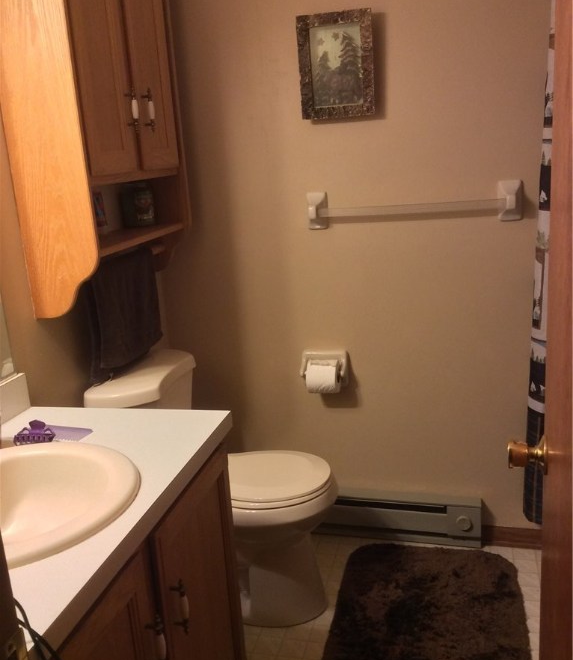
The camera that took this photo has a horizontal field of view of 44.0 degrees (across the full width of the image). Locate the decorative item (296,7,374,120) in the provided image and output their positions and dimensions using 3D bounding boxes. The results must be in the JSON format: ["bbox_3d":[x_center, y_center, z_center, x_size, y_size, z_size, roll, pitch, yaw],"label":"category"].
[{"bbox_3d":[0.159,-0.834,2.235,0.235,0.308,0.028,1,15,16],"label":"decorative item"}]

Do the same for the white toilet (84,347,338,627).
[{"bbox_3d":[-0.174,0.503,2.280,0.710,0.745,0.450,0,15,14],"label":"white toilet"}]

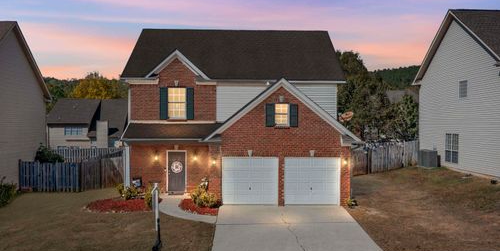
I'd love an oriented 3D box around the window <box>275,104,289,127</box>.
[{"bbox_3d":[1.436,-0.460,17.180,0.660,0.980,0.100,0,0,-1],"label":"window"}]

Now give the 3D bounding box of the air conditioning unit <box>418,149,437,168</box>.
[{"bbox_3d":[11.461,2.161,25.000,0.830,1.000,0.830,0,0,-1],"label":"air conditioning unit"}]

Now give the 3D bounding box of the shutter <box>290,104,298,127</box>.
[{"bbox_3d":[1.966,-0.436,17.100,0.360,1.020,0.050,0,0,-1],"label":"shutter"}]

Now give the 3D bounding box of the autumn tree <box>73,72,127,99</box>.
[{"bbox_3d":[-26.154,-2.099,68.000,10.000,13.500,10.000,0,0,-1],"label":"autumn tree"}]

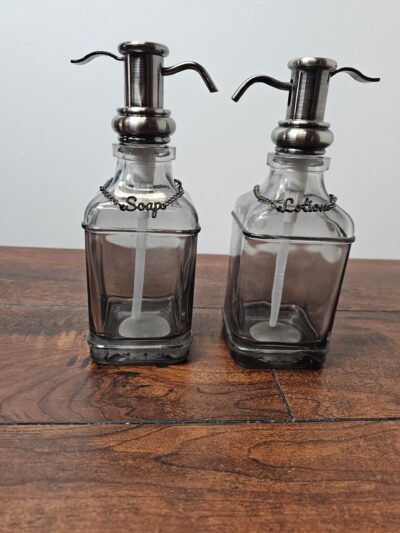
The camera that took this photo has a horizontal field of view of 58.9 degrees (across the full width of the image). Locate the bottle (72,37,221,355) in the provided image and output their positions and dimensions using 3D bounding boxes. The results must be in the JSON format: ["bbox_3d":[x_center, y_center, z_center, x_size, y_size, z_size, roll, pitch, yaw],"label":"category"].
[{"bbox_3d":[-0.041,-0.038,0.258,0.095,0.211,0.079,3,23,-3],"label":"bottle"}]

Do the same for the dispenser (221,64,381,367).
[{"bbox_3d":[0.065,-0.034,0.266,0.095,0.211,0.079,3,23,-2],"label":"dispenser"}]

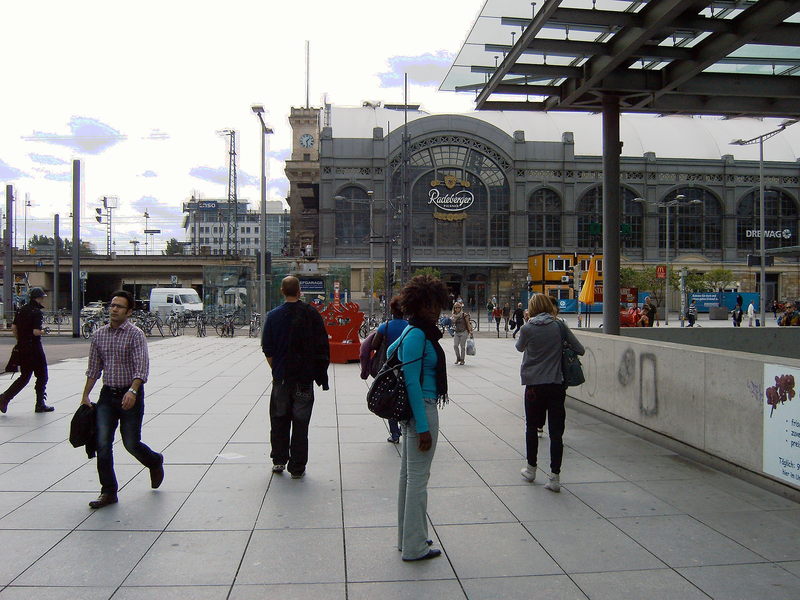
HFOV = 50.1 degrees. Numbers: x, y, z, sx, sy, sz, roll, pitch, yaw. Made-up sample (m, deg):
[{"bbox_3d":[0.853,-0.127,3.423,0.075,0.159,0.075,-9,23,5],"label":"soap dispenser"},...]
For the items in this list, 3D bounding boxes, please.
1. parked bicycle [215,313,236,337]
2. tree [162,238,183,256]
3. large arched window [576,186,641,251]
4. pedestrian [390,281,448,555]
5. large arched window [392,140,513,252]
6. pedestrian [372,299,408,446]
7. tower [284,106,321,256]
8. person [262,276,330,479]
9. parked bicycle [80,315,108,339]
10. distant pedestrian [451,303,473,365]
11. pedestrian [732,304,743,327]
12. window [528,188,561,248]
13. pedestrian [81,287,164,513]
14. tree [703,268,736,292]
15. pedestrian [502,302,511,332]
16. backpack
[{"bbox_3d":[-8.099,1.273,39.800,0.600,1.080,1.700,0,0,20],"label":"parked bicycle"},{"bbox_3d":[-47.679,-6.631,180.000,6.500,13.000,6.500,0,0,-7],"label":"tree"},{"bbox_3d":[24.794,-9.764,101.200,8.100,7.200,0.600,0,0,-7],"label":"large arched window"},{"bbox_3d":[0.123,0.723,5.400,0.400,1.740,0.500,0,0,-22],"label":"pedestrian"},{"bbox_3d":[6.083,-12.587,103.000,14.400,12.900,0.800,0,0,-5],"label":"large arched window"},{"bbox_3d":[-0.075,0.781,9.900,0.520,1.660,0.420,0,0,-6],"label":"pedestrian"},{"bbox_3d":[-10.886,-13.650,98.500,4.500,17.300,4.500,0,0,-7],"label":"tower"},{"bbox_3d":[-0.944,0.719,7.800,0.600,1.800,0.400,0,0,-2],"label":"person"},{"bbox_3d":[-14.243,1.273,39.800,0.600,1.080,1.720,0,0,12],"label":"parked bicycle"},{"bbox_3d":[1.641,0.900,23.000,0.580,1.670,0.420,0,0,-3],"label":"distant pedestrian"},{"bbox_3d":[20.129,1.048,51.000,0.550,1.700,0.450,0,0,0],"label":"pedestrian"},{"bbox_3d":[16.932,-9.550,100.200,3.800,6.900,0.600,0,0,-7],"label":"window"},{"bbox_3d":[-2.273,0.758,6.980,0.580,1.710,0.620,0,0,29],"label":"pedestrian"},{"bbox_3d":[27.979,-1.009,75.000,3.100,3.500,3.100,0,0,-7],"label":"tree"},{"bbox_3d":[5.854,0.962,47.000,0.500,1.660,0.380,0,0,0],"label":"pedestrian"},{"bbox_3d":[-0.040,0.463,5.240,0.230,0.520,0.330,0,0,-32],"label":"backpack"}]

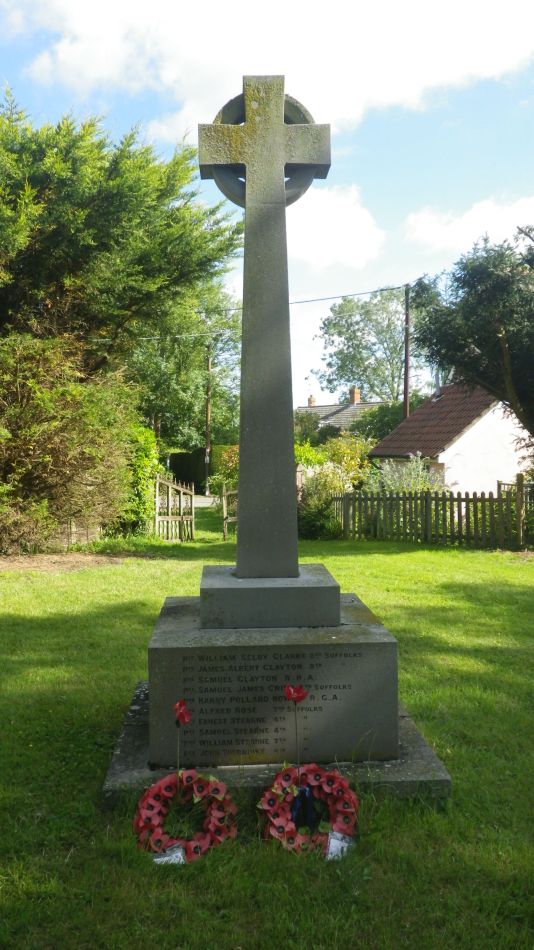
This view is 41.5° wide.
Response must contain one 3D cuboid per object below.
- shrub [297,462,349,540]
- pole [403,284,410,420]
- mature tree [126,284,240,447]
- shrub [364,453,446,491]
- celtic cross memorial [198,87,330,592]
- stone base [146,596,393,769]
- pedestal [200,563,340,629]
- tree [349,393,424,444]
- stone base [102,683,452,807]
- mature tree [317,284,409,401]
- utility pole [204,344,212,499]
[{"bbox_3d":[0.994,0.399,13.100,1.150,1.450,1.100,0,2,0],"label":"shrub"},{"bbox_3d":[5.044,-3.192,25.500,0.190,7.700,0.190,0,2,0],"label":"pole"},{"bbox_3d":[-3.434,-3.522,28.000,5.800,8.300,5.800,0,2,0],"label":"mature tree"},{"bbox_3d":[2.671,0.319,13.600,1.550,1.550,1.300,0,2,0],"label":"shrub"},{"bbox_3d":[-0.008,-0.768,3.824,0.690,2.641,0.221,-1,2,-3],"label":"celtic cross memorial"},{"bbox_3d":[0.005,1.057,3.889,1.180,0.578,1.121,-1,2,-3],"label":"stone base"},{"bbox_3d":[0.002,0.653,3.874,0.705,0.202,0.642,-1,2,-3],"label":"pedestal"},{"bbox_3d":[5.559,-1.723,32.000,3.900,4.300,3.800,0,2,0],"label":"tree"},{"bbox_3d":[0.007,1.400,3.901,1.555,0.108,1.523,-1,2,-3],"label":"stone base"},{"bbox_3d":[9.146,-8.586,60.000,10.500,16.000,10.500,0,2,0],"label":"mature tree"},{"bbox_3d":[-2.115,-2.092,25.500,0.190,5.600,0.190,0,2,0],"label":"utility pole"}]

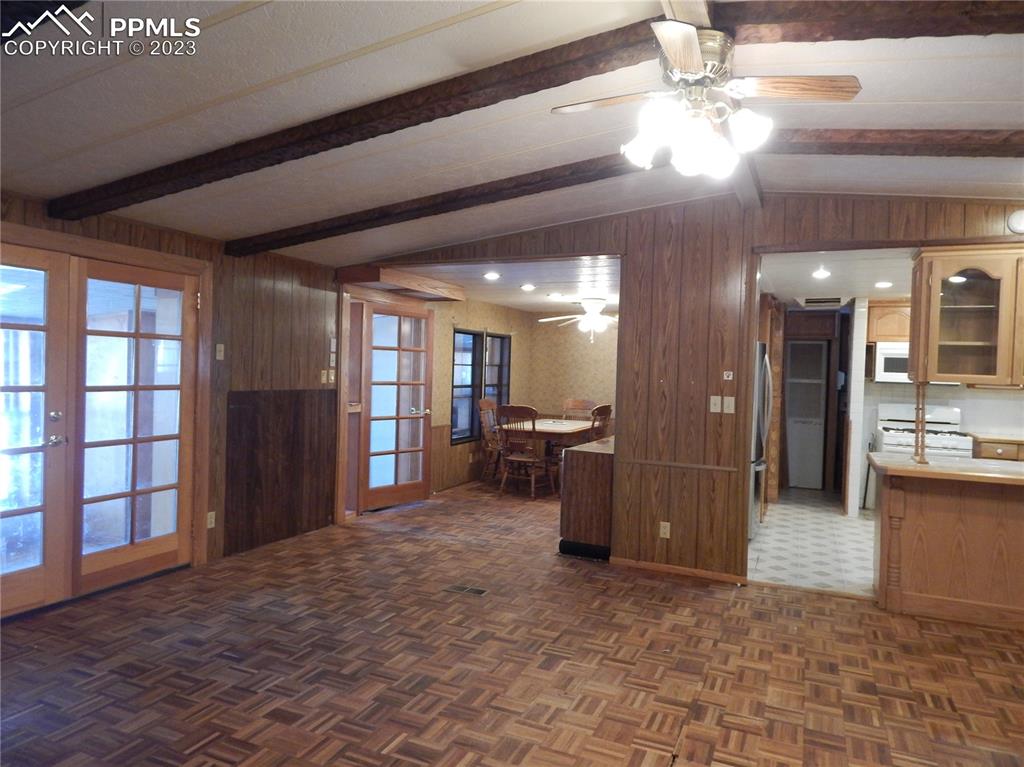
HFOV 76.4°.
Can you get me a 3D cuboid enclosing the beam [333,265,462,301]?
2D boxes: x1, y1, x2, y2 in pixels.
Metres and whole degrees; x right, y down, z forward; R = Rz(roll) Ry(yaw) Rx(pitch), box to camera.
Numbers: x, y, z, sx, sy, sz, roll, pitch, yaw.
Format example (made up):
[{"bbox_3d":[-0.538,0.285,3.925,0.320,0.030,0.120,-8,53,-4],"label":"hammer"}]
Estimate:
[{"bbox_3d":[-1.038,-0.949,6.311,0.490,0.140,1.420,2,1,26],"label":"beam"}]

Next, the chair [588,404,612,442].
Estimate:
[{"bbox_3d":[0.833,0.779,7.914,0.580,1.060,0.500,3,1,37],"label":"chair"}]

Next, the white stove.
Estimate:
[{"bbox_3d":[4.304,0.850,6.845,0.760,1.180,0.720,2,1,26],"label":"white stove"}]

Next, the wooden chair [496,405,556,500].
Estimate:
[{"bbox_3d":[0.187,0.769,7.397,0.500,1.060,0.570,2,1,28],"label":"wooden chair"}]

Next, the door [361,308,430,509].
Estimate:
[{"bbox_3d":[-1.147,0.243,6.575,0.045,2.030,0.900,3,1,39],"label":"door"}]

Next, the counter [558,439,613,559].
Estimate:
[{"bbox_3d":[0.963,0.945,5.842,0.440,0.820,1.740,2,1,26],"label":"counter"}]

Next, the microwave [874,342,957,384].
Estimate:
[{"bbox_3d":[4.399,-0.212,7.050,0.760,0.420,0.400,2,1,26],"label":"microwave"}]

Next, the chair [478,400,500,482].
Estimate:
[{"bbox_3d":[-0.027,0.744,8.317,0.580,1.060,0.500,2,1,26],"label":"chair"}]

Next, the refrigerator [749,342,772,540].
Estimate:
[{"bbox_3d":[1.995,0.499,6.234,0.780,1.760,0.760,2,1,26],"label":"refrigerator"}]

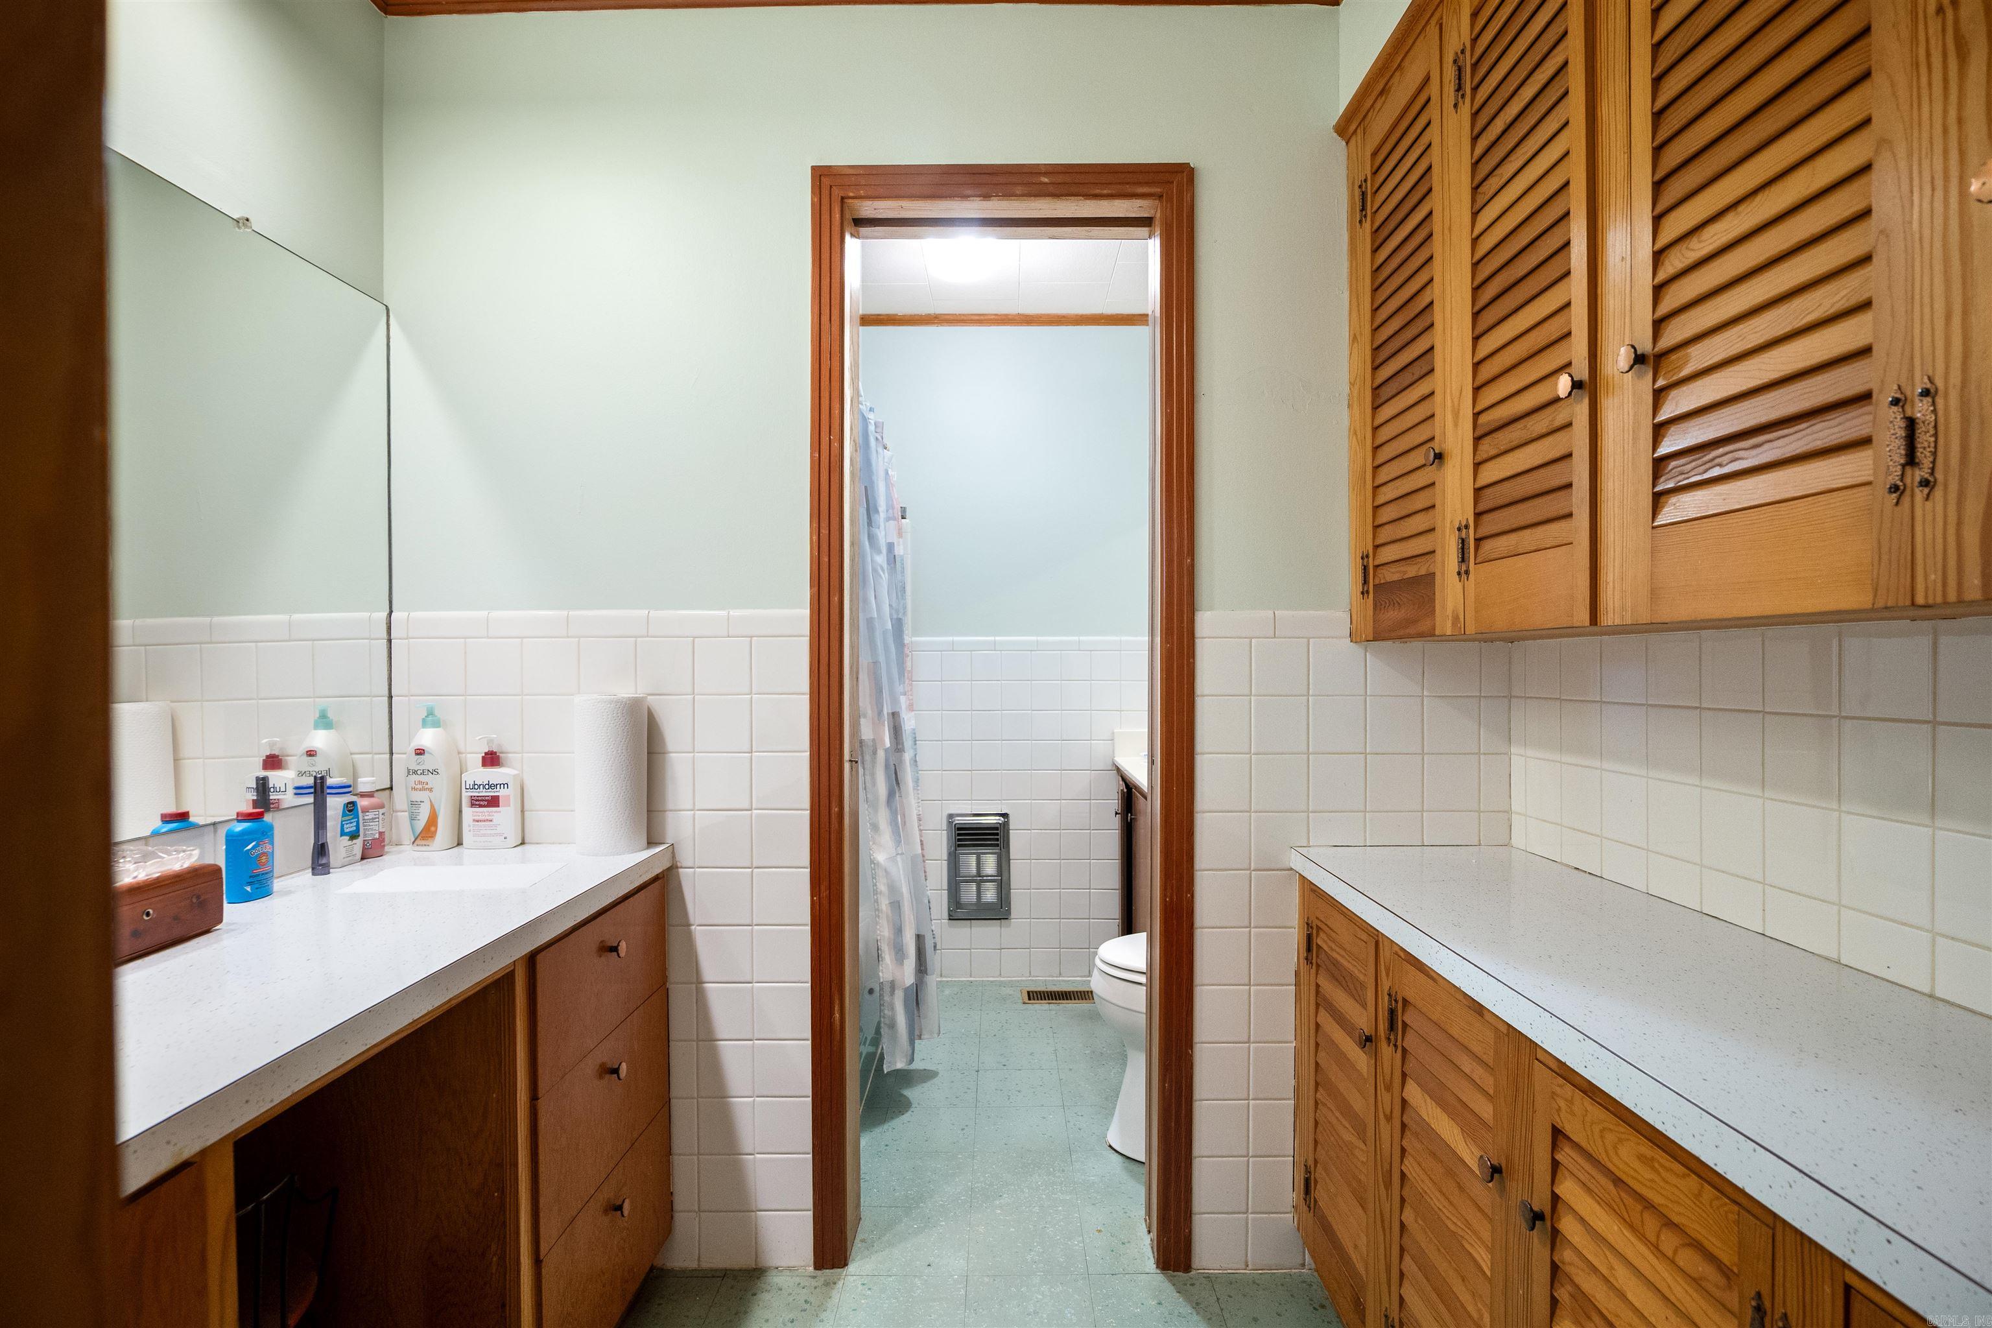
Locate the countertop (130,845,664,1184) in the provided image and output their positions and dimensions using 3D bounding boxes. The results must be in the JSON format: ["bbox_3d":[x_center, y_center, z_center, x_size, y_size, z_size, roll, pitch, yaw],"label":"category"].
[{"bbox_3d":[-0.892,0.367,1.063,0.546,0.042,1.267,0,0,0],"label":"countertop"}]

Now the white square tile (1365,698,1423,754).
[{"bbox_3d":[0.763,0.117,1.692,0.108,0.108,0.009,0,0,0],"label":"white square tile"}]

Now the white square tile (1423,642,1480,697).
[{"bbox_3d":[0.875,0.007,1.702,0.107,0.109,0.010,0,0,0],"label":"white square tile"}]

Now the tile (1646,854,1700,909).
[{"bbox_3d":[0.983,0.314,1.277,0.010,0.065,0.100,0,0,0],"label":"tile"}]

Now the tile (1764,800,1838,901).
[{"bbox_3d":[0.993,0.229,1.087,0.010,0.107,0.104,0,0,0],"label":"tile"}]

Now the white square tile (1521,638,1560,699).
[{"bbox_3d":[0.997,0.007,1.605,0.009,0.109,0.102,0,0,0],"label":"white square tile"}]

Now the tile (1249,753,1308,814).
[{"bbox_3d":[0.543,0.228,1.692,0.108,0.108,0.009,0,0,0],"label":"tile"}]

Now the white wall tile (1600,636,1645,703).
[{"bbox_3d":[0.983,0.008,1.379,0.010,0.110,0.098,0,0,0],"label":"white wall tile"}]

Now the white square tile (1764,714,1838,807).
[{"bbox_3d":[0.983,0.116,1.076,0.010,0.109,0.100,0,0,0],"label":"white square tile"}]

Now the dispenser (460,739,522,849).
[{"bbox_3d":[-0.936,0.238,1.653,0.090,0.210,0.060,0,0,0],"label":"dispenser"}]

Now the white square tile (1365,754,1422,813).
[{"bbox_3d":[0.765,0.229,1.702,0.109,0.109,0.009,0,0,0],"label":"white square tile"}]

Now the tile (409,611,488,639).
[{"bbox_3d":[-1.038,-0.075,1.685,0.148,0.053,0.010,0,0,0],"label":"tile"}]

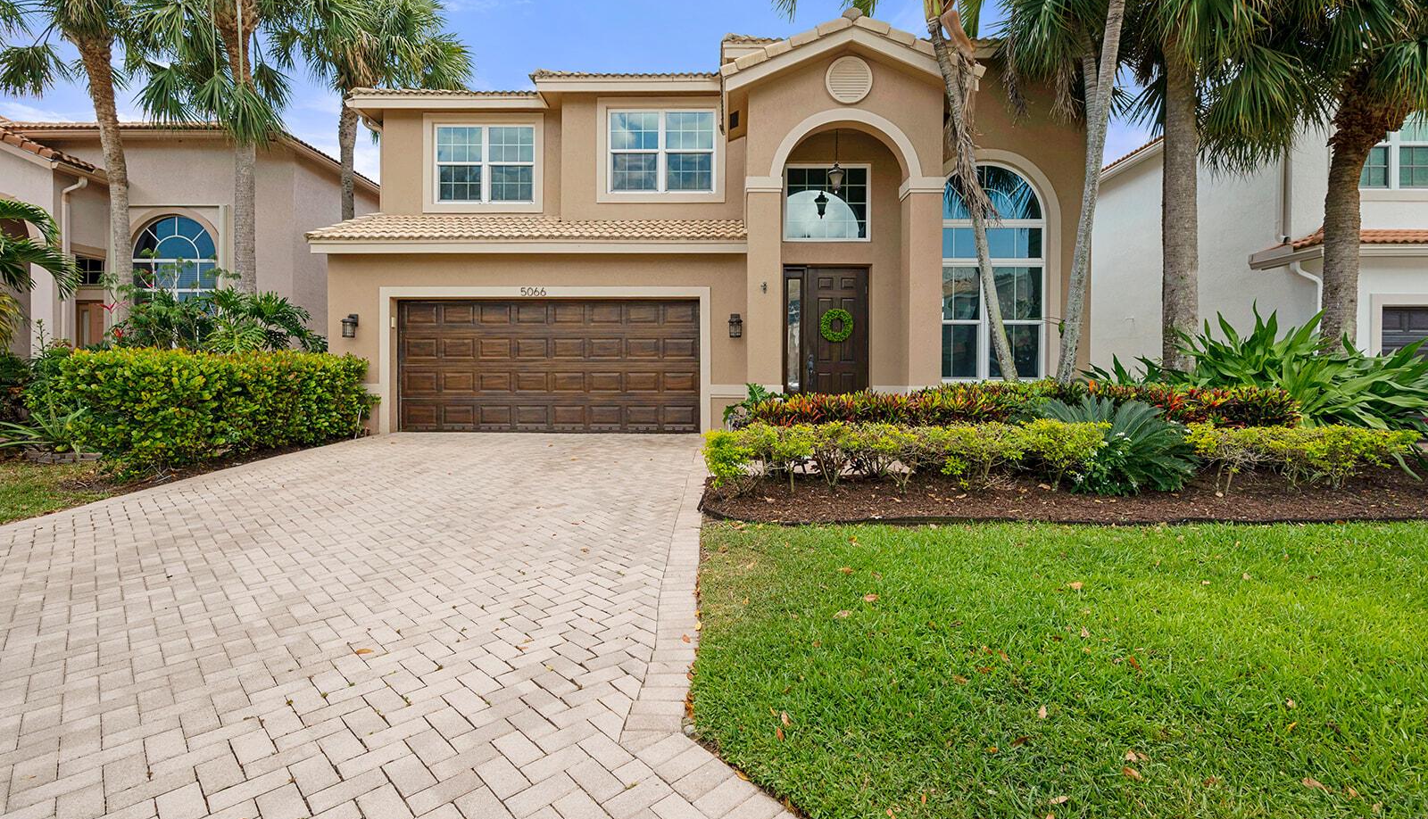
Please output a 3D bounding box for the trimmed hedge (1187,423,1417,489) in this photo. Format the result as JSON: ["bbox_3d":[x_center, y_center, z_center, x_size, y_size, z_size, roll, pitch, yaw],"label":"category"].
[{"bbox_3d":[5.620,0.440,6.100,2.150,0.660,0.750,0,0,0],"label":"trimmed hedge"}]

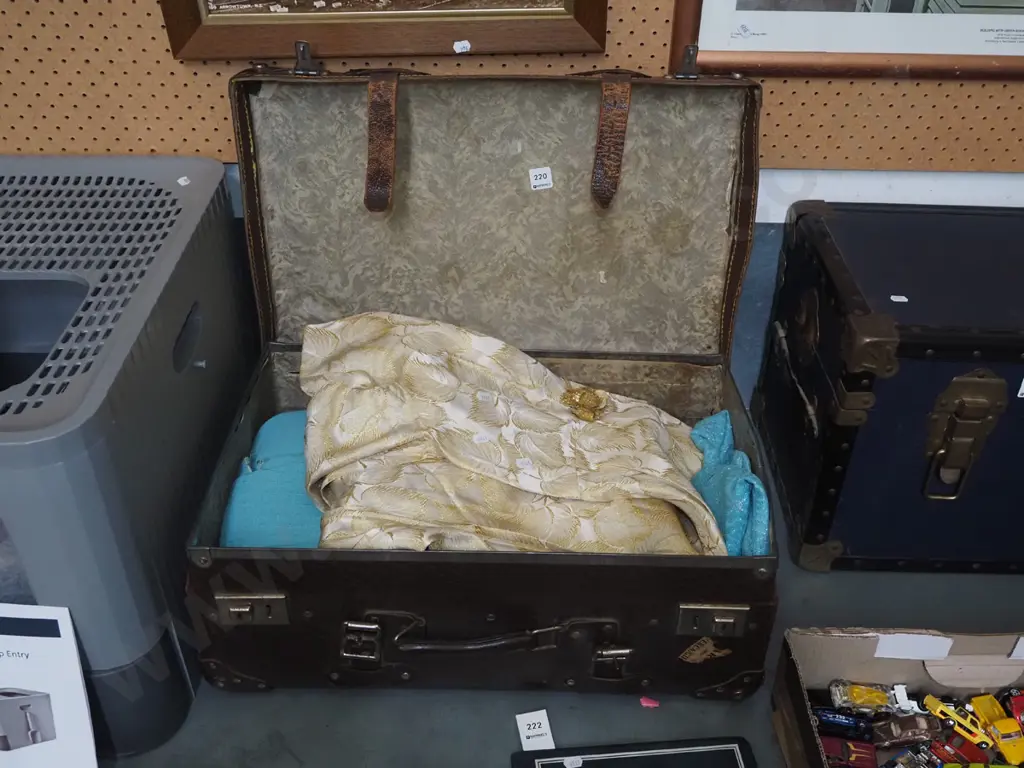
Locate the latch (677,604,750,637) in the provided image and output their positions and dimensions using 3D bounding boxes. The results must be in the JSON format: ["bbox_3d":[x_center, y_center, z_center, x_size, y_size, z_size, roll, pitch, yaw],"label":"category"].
[{"bbox_3d":[0.200,0.236,1.000,0.070,0.036,0.011,1,28,1],"label":"latch"}]

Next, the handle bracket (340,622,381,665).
[{"bbox_3d":[-0.153,0.261,1.018,0.039,0.047,0.012,1,28,1],"label":"handle bracket"}]

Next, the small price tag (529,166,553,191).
[{"bbox_3d":[0.034,-0.239,1.173,0.025,0.025,0.001,-6,28,5],"label":"small price tag"}]

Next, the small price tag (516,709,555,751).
[{"bbox_3d":[0.025,0.364,1.056,0.033,0.001,0.044,-5,38,-9],"label":"small price tag"}]

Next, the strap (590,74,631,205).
[{"bbox_3d":[0.109,-0.266,1.103,0.031,0.148,0.013,4,28,0],"label":"strap"}]

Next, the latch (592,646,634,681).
[{"bbox_3d":[0.103,0.285,1.022,0.038,0.037,0.014,1,28,1],"label":"latch"}]

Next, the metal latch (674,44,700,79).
[{"bbox_3d":[0.187,-0.341,1.065,0.026,0.037,0.009,1,28,1],"label":"metal latch"}]

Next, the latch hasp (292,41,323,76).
[{"bbox_3d":[-0.217,-0.347,1.072,0.029,0.038,0.009,1,28,1],"label":"latch hasp"}]

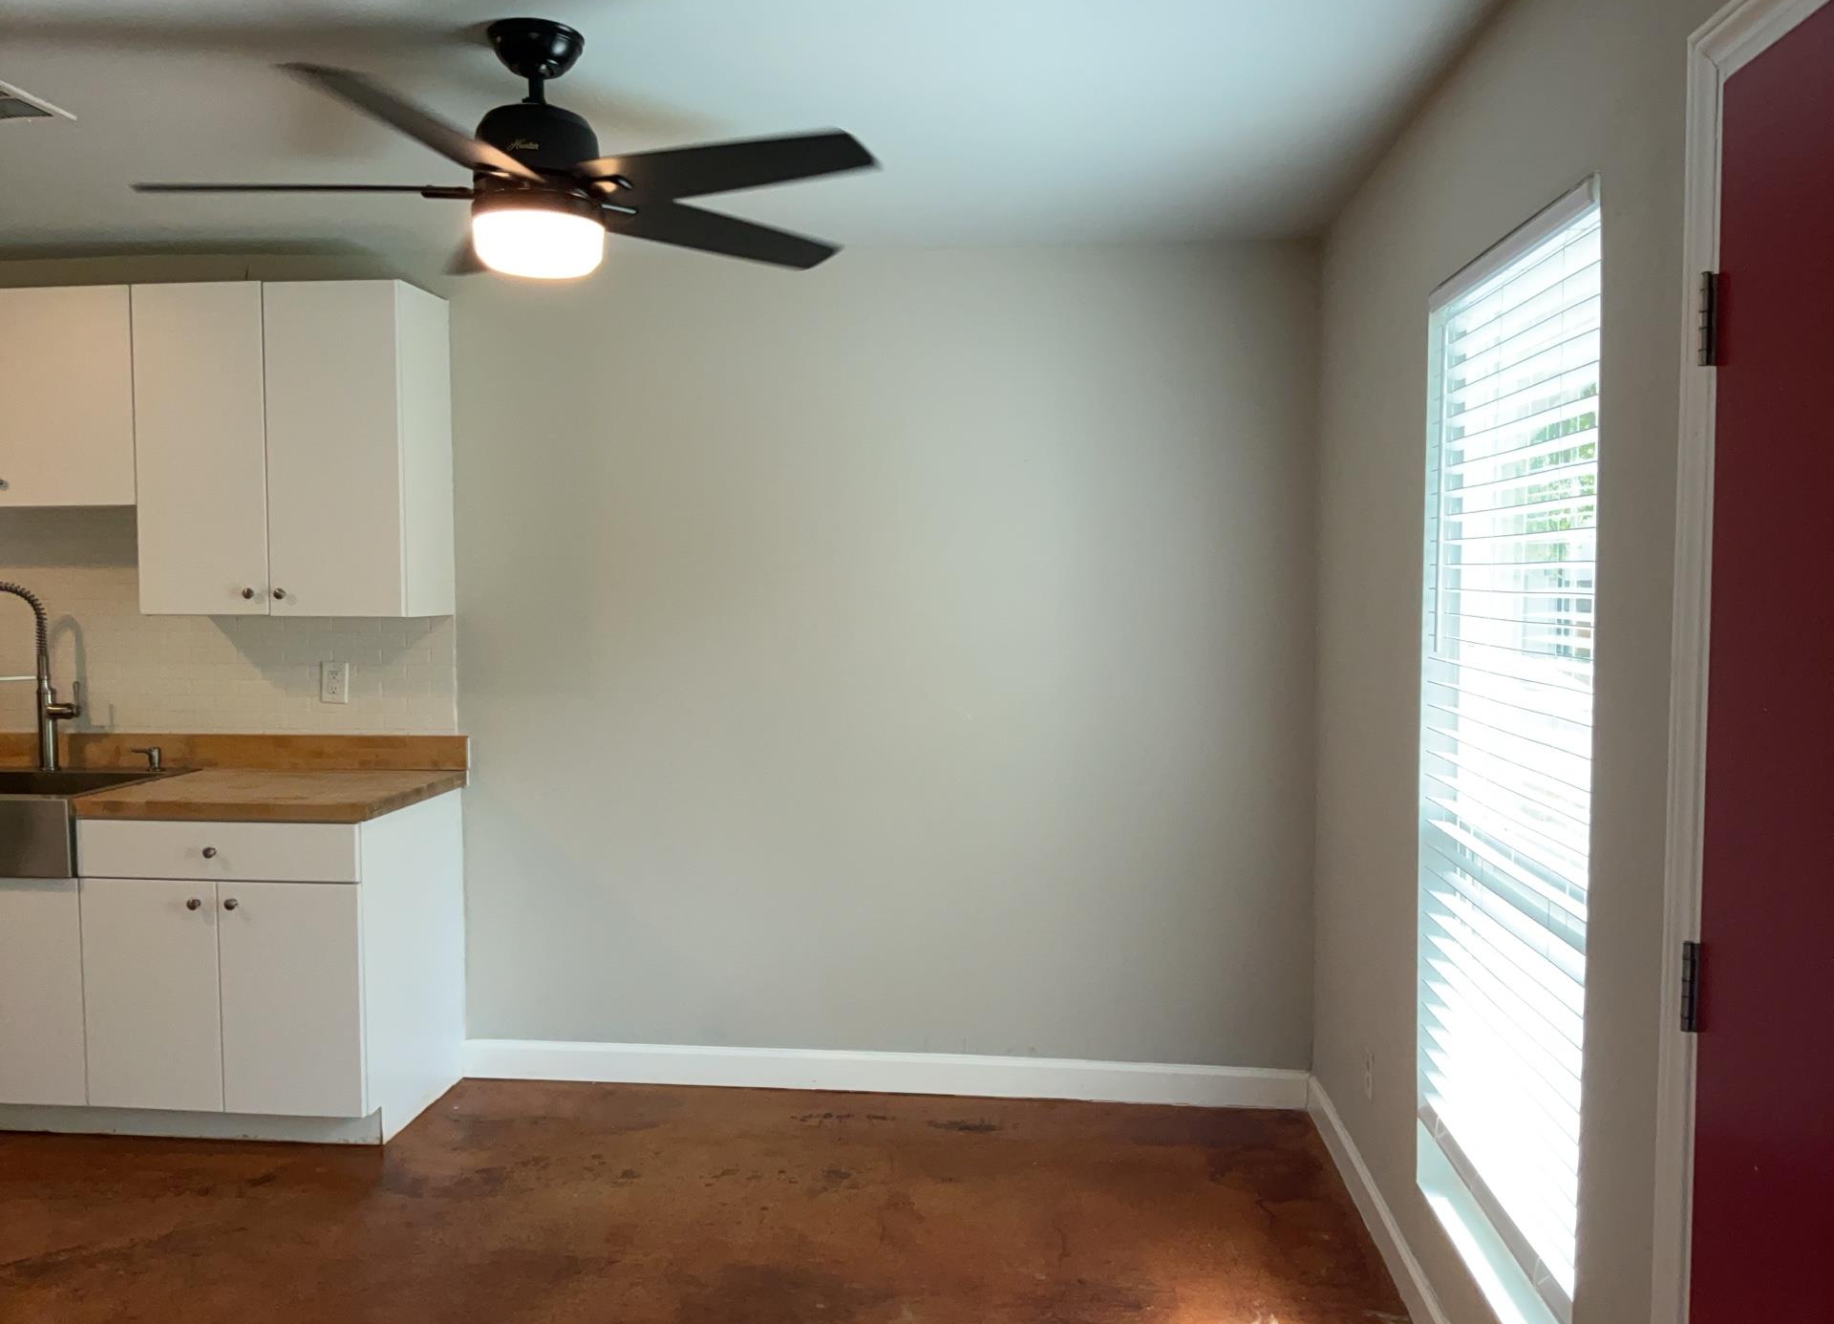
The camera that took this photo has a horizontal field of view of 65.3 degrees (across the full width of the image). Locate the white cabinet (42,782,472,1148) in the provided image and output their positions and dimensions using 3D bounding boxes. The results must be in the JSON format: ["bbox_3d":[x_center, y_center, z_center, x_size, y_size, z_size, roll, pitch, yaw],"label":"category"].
[{"bbox_3d":[-1.765,0.825,3.994,0.770,0.876,0.636,0,3,5],"label":"white cabinet"}]

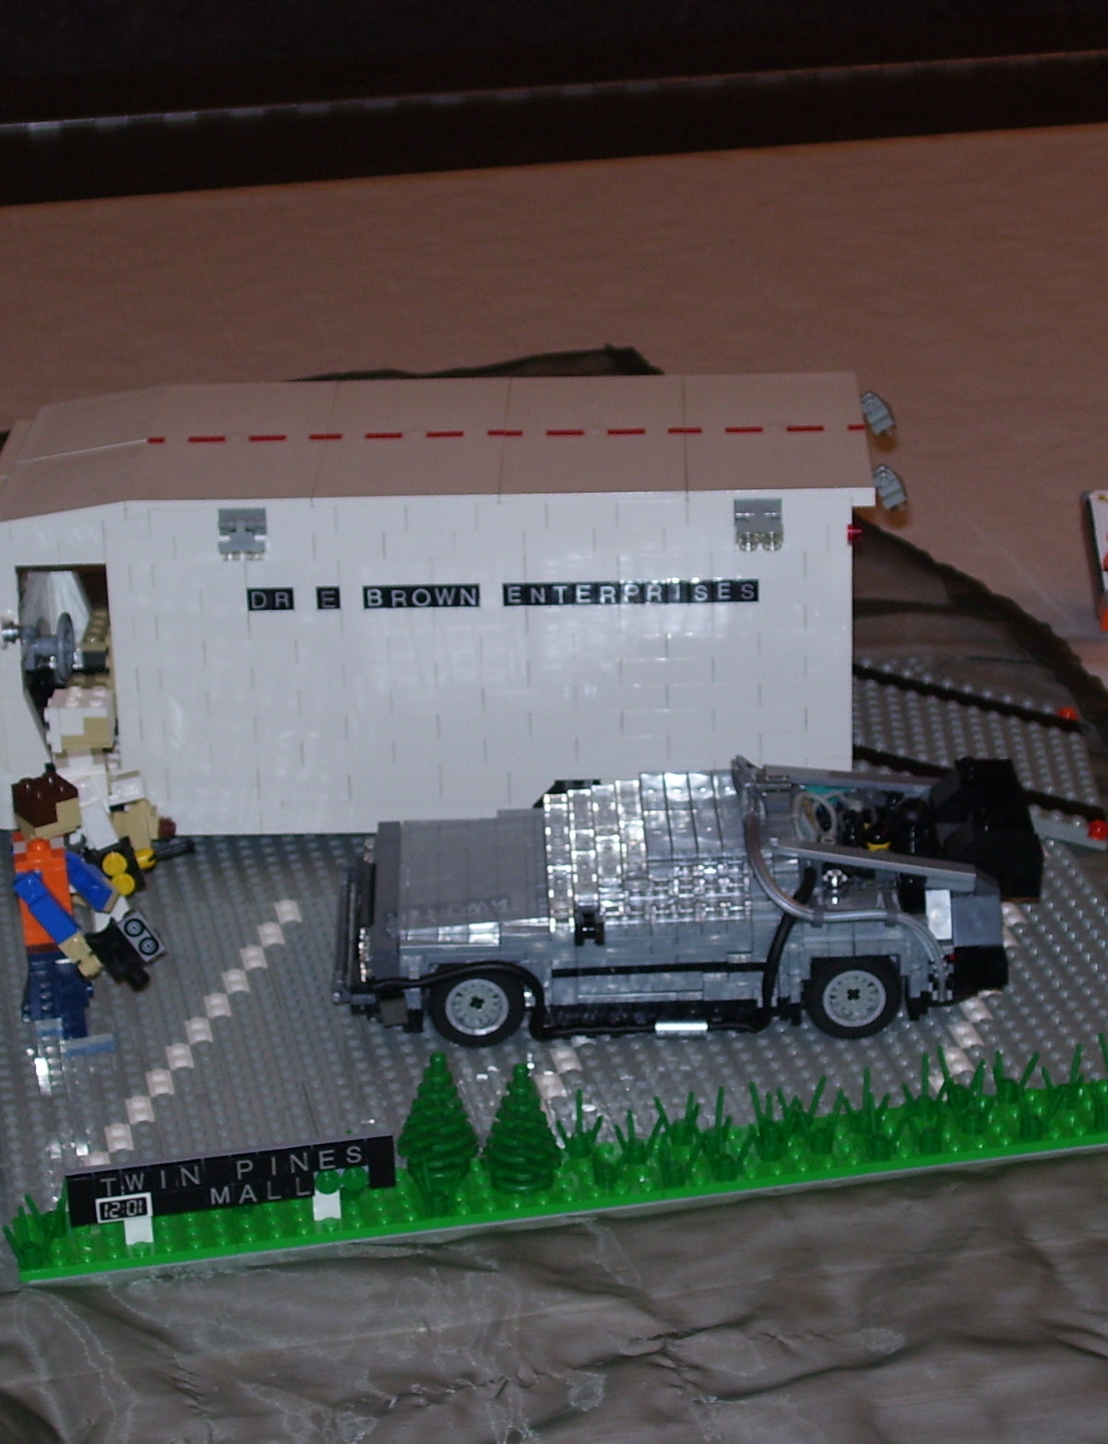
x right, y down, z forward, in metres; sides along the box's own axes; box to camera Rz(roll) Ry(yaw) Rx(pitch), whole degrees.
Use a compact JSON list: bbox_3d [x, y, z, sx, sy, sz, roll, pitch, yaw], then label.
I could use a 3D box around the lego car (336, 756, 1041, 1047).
[{"bbox_3d":[0.045,0.055,1.297,0.232,0.065,0.102,-1,23,3],"label":"lego car"}]

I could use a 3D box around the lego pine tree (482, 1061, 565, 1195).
[{"bbox_3d":[-0.009,0.121,1.171,0.024,0.042,0.024,-2,23,1],"label":"lego pine tree"}]

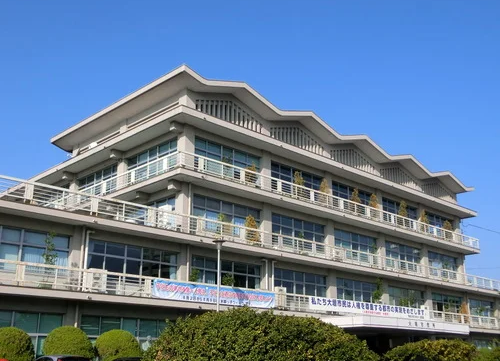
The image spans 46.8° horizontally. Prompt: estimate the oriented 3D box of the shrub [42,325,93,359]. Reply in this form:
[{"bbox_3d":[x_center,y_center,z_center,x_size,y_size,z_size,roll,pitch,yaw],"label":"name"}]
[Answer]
[{"bbox_3d":[-7.335,7.037,23.176,2.050,2.300,2.050,16,-23,-41],"label":"shrub"}]

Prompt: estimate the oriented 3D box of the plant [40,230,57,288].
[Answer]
[{"bbox_3d":[-9.955,3.966,28.560,0.850,2.850,0.800,16,-23,-41],"label":"plant"}]

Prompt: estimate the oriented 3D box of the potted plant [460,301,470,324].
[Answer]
[{"bbox_3d":[20.884,13.031,56.134,0.950,2.300,0.950,16,-23,-41],"label":"potted plant"}]

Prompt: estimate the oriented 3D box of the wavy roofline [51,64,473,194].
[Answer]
[{"bbox_3d":[3.231,-1.099,51.178,35.916,1.400,16.974,16,-23,-41],"label":"wavy roofline"}]

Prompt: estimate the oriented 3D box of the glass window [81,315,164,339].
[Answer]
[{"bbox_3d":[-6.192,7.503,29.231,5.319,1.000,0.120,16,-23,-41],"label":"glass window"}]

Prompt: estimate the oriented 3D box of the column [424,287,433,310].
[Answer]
[{"bbox_3d":[16.138,11.550,53.300,0.970,3.450,0.840,16,-23,-41],"label":"column"}]

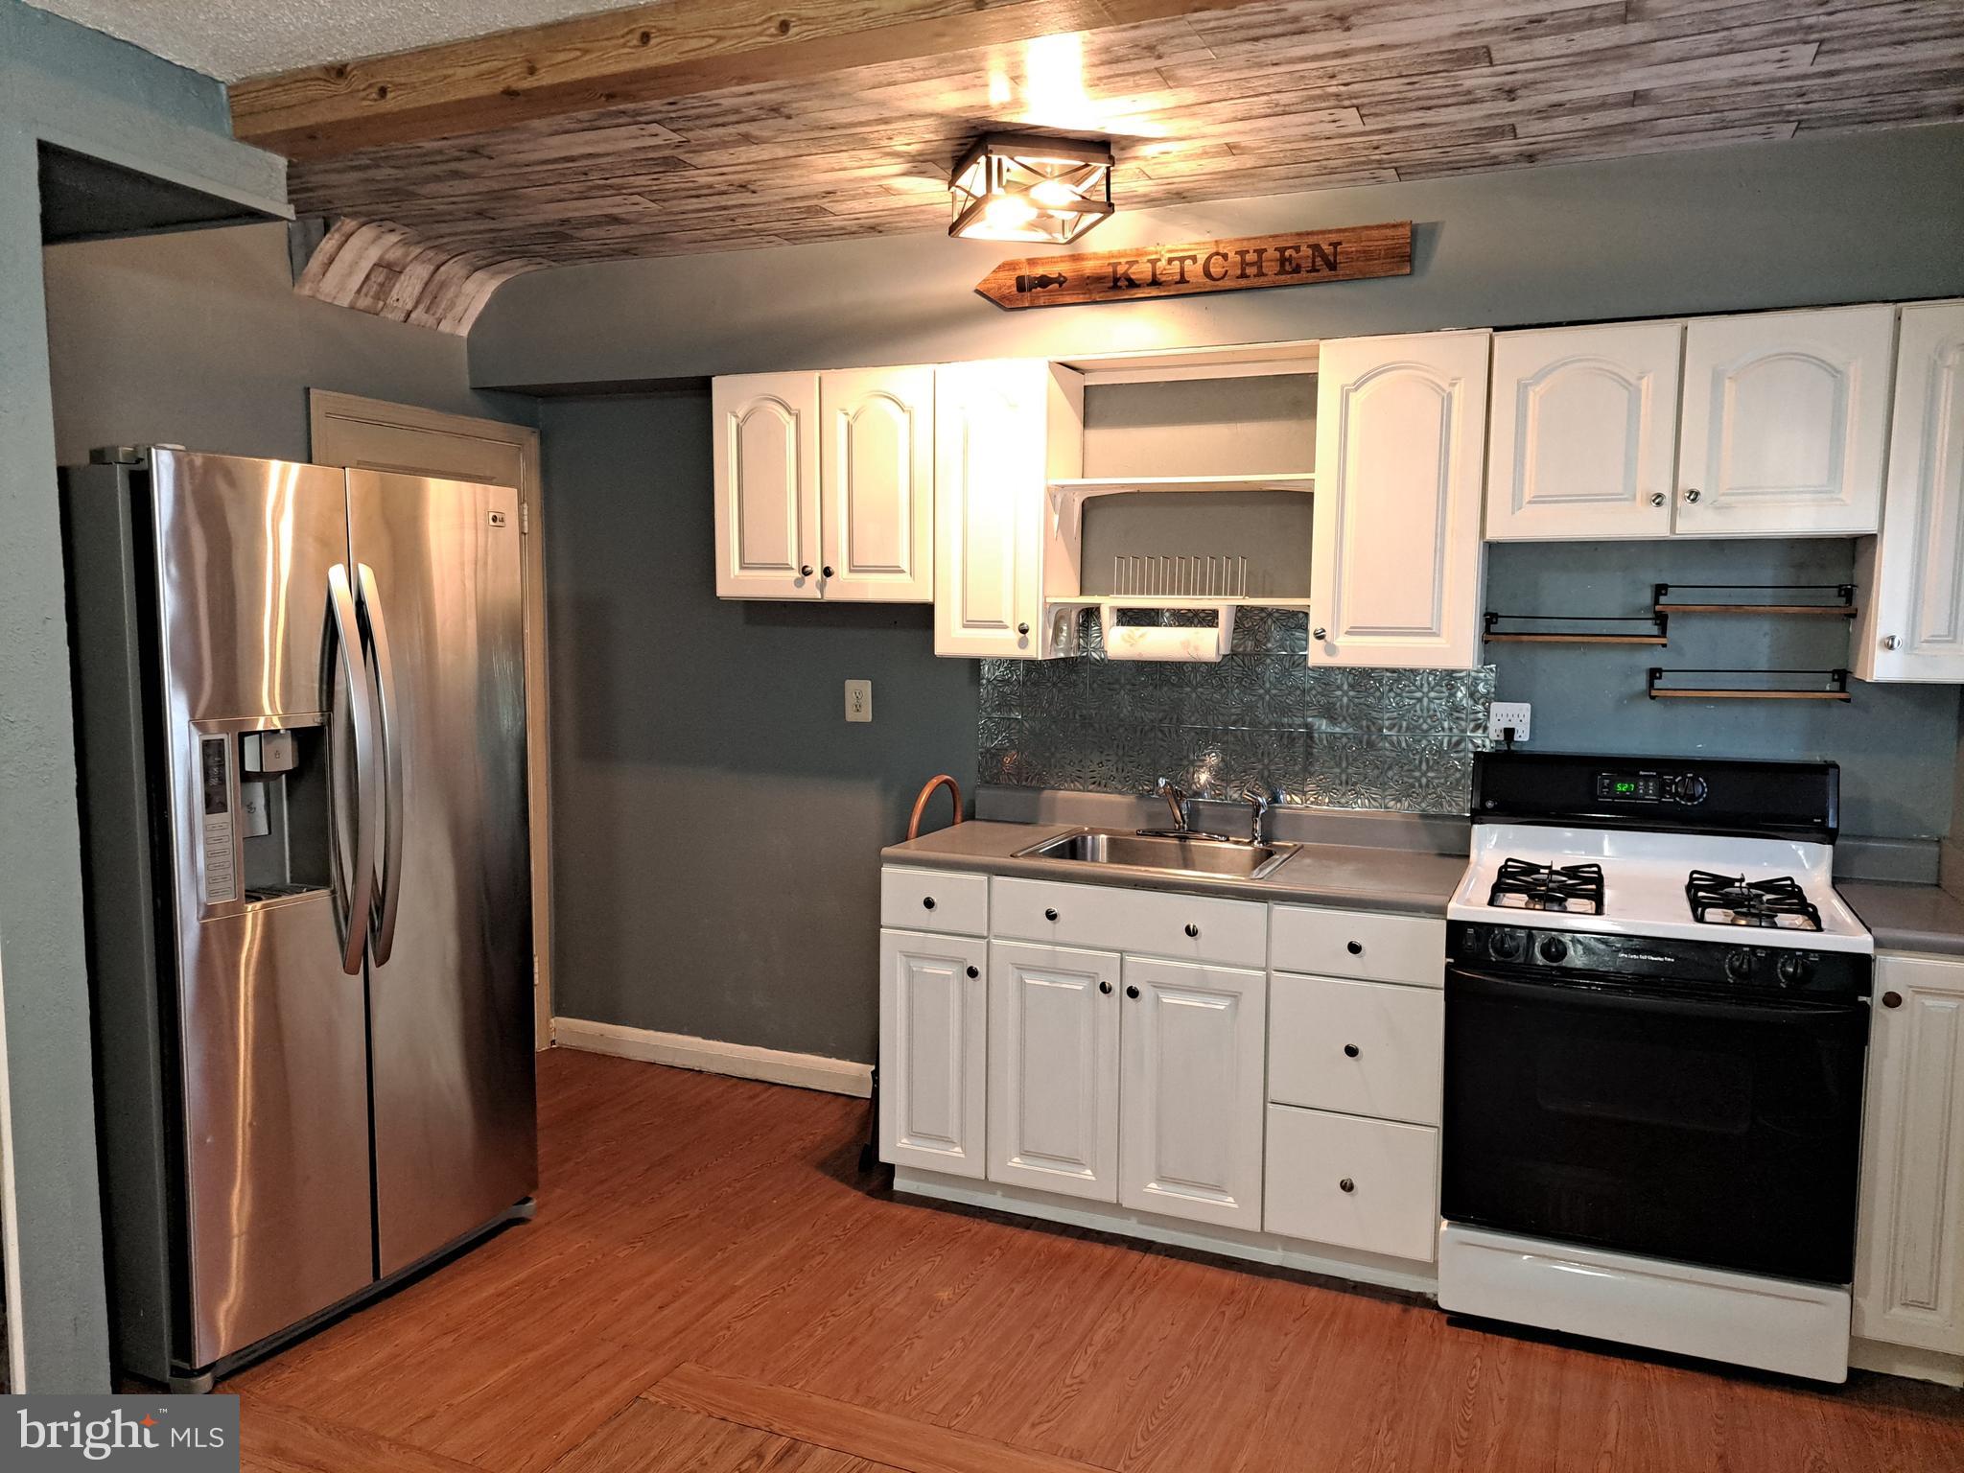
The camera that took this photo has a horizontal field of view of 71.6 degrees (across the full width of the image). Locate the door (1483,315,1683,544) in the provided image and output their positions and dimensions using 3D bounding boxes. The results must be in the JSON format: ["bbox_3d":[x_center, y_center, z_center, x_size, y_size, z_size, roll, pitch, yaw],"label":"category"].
[{"bbox_3d":[1.307,-0.657,2.967,0.371,0.446,0.024,3,6,22],"label":"door"}]

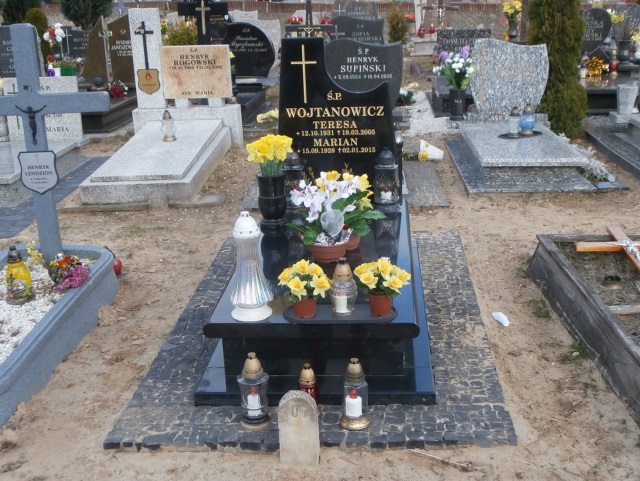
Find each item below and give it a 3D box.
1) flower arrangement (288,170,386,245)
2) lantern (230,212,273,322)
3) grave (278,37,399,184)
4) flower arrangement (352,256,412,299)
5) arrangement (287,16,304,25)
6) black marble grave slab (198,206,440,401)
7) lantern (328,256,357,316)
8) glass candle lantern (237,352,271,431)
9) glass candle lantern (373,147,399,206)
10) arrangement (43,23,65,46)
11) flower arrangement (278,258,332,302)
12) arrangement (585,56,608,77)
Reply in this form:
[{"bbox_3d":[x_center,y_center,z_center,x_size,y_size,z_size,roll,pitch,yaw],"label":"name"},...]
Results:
[{"bbox_3d":[0.094,-0.170,3.464,0.451,0.323,0.353,0,20,6],"label":"flower arrangement"},{"bbox_3d":[-0.267,0.086,2.661,0.172,0.410,0.172,0,20,5],"label":"lantern"},{"bbox_3d":[0.094,-0.685,3.947,0.680,0.910,0.090,0,20,5],"label":"grave"},{"bbox_3d":[0.245,0.142,2.814,0.230,0.181,0.216,0,20,6],"label":"flower arrangement"},{"bbox_3d":[-0.386,-3.461,11.174,0.300,0.200,0.260,0,20,5],"label":"arrangement"},{"bbox_3d":[0.040,0.219,3.602,0.980,0.320,1.710,-1,21,6],"label":"black marble grave slab"},{"bbox_3d":[0.088,0.181,2.860,0.116,0.247,0.116,0,20,6],"label":"lantern"},{"bbox_3d":[-0.257,0.575,2.704,0.121,0.309,0.121,0,20,6],"label":"glass candle lantern"},{"bbox_3d":[0.394,-0.381,4.174,0.147,0.343,0.147,0,20,6],"label":"glass candle lantern"},{"bbox_3d":[-3.485,-2.706,9.212,0.274,0.284,0.245,0,20,6],"label":"arrangement"},{"bbox_3d":[-0.057,0.161,2.632,0.192,0.195,0.185,0,20,5],"label":"flower arrangement"},{"bbox_3d":[3.319,-2.092,8.497,0.250,0.220,0.210,0,20,5],"label":"arrangement"}]

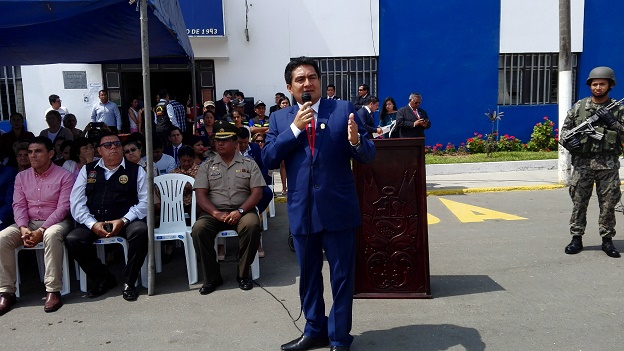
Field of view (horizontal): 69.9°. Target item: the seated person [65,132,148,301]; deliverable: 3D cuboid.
[{"bbox_3d":[-1.728,0.278,3.751,0.640,1.250,0.800,-3,8,-10],"label":"seated person"}]

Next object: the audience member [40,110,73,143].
[{"bbox_3d":[-3.365,-0.123,5.932,0.440,1.500,0.280,-3,8,-15],"label":"audience member"}]

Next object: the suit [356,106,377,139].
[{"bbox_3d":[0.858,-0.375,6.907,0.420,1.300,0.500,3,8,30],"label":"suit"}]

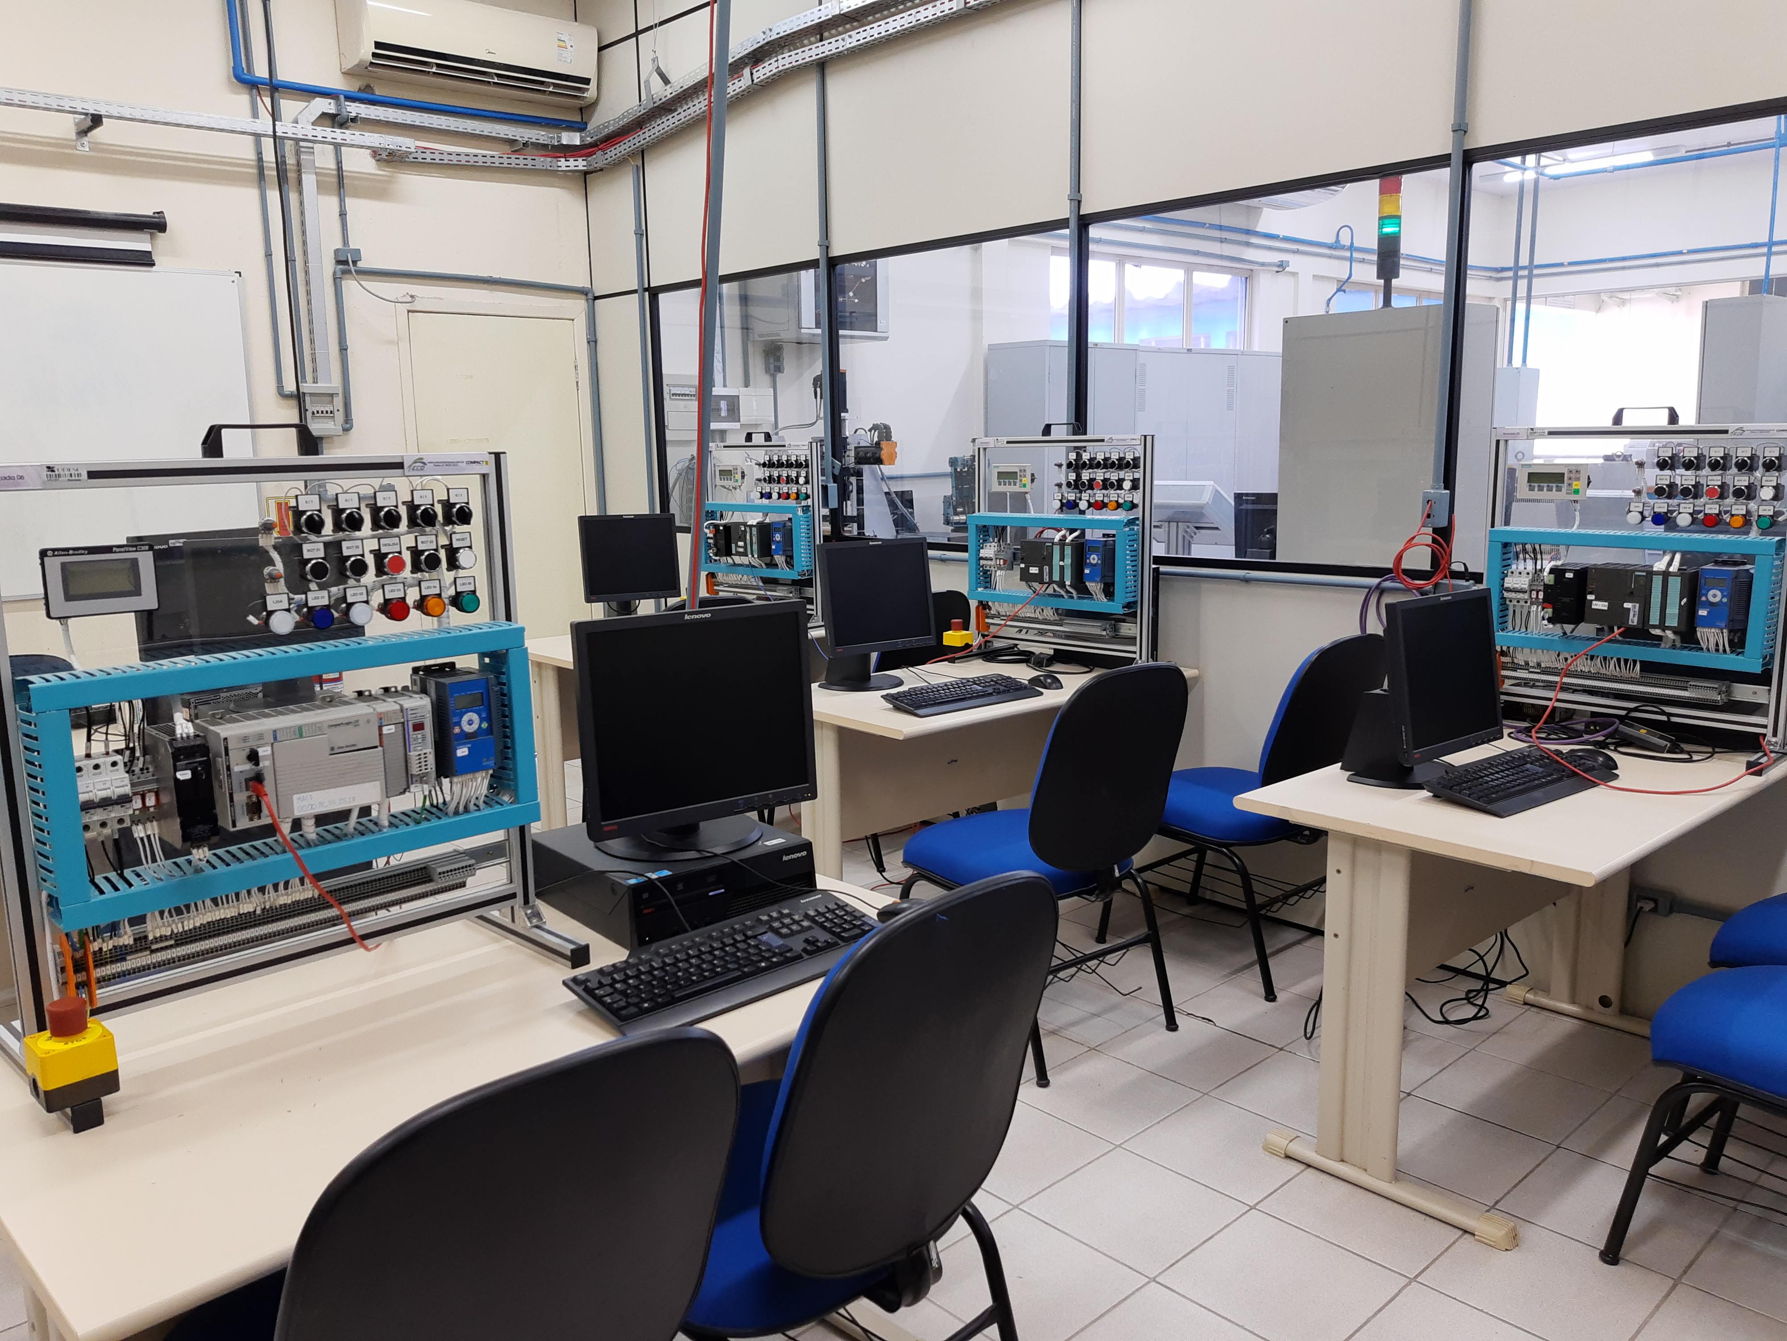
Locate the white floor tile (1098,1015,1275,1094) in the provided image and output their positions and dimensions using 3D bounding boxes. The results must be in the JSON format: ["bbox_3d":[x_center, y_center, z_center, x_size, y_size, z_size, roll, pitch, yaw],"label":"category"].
[{"bbox_3d":[0.705,0.910,3.209,0.310,0.010,0.310,-10,13,-42],"label":"white floor tile"}]

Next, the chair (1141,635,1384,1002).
[{"bbox_3d":[0.985,0.338,3.749,0.490,0.935,0.670,-10,13,-42],"label":"chair"}]

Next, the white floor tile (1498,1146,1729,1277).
[{"bbox_3d":[1.353,1.016,2.523,0.310,0.010,0.310,-10,13,-42],"label":"white floor tile"}]

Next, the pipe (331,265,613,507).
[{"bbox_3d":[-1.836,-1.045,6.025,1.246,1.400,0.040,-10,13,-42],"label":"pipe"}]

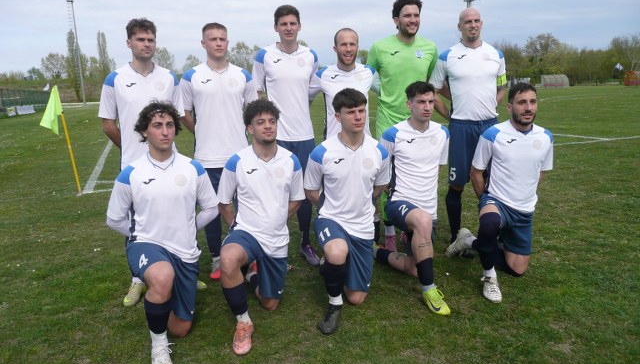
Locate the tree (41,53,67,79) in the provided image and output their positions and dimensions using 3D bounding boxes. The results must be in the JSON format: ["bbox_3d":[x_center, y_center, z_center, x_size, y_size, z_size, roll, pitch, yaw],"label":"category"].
[{"bbox_3d":[-46.156,-17.819,90.000,4.800,9.000,4.800,-5,11,-15],"label":"tree"}]

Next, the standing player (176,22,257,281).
[{"bbox_3d":[-0.666,-0.213,3.674,0.560,1.780,0.400,-5,11,-17],"label":"standing player"}]

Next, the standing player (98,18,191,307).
[{"bbox_3d":[-1.080,-0.142,3.372,0.580,1.780,0.420,-6,11,-19],"label":"standing player"}]

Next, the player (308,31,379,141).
[{"bbox_3d":[0.243,-0.317,4.115,0.600,1.760,0.400,-4,10,-8],"label":"player"}]

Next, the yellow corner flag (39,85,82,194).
[{"bbox_3d":[-3.566,-0.536,6.997,0.350,1.490,0.160,-12,11,-23],"label":"yellow corner flag"}]

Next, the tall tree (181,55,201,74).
[{"bbox_3d":[-32.789,-26.909,132.088,6.500,10.900,6.500,-4,10,-10],"label":"tall tree"}]

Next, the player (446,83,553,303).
[{"bbox_3d":[1.211,-0.008,3.503,0.600,1.290,0.850,-6,11,-19],"label":"player"}]

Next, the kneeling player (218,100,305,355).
[{"bbox_3d":[-0.402,0.165,3.022,0.530,1.250,0.980,-5,11,-13],"label":"kneeling player"}]

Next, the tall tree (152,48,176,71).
[{"bbox_3d":[-37.822,-26.690,127.010,7.000,12.700,7.000,-4,10,-10],"label":"tall tree"}]

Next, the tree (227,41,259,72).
[{"bbox_3d":[-18.057,-27.356,124.999,9.500,13.200,9.000,-4,10,-10],"label":"tree"}]

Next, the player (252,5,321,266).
[{"bbox_3d":[-0.223,-0.331,3.943,0.550,1.880,0.420,-5,11,-17],"label":"player"}]

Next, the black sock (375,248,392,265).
[{"bbox_3d":[0.478,0.548,3.837,0.120,0.120,0.170,-7,11,-25],"label":"black sock"}]

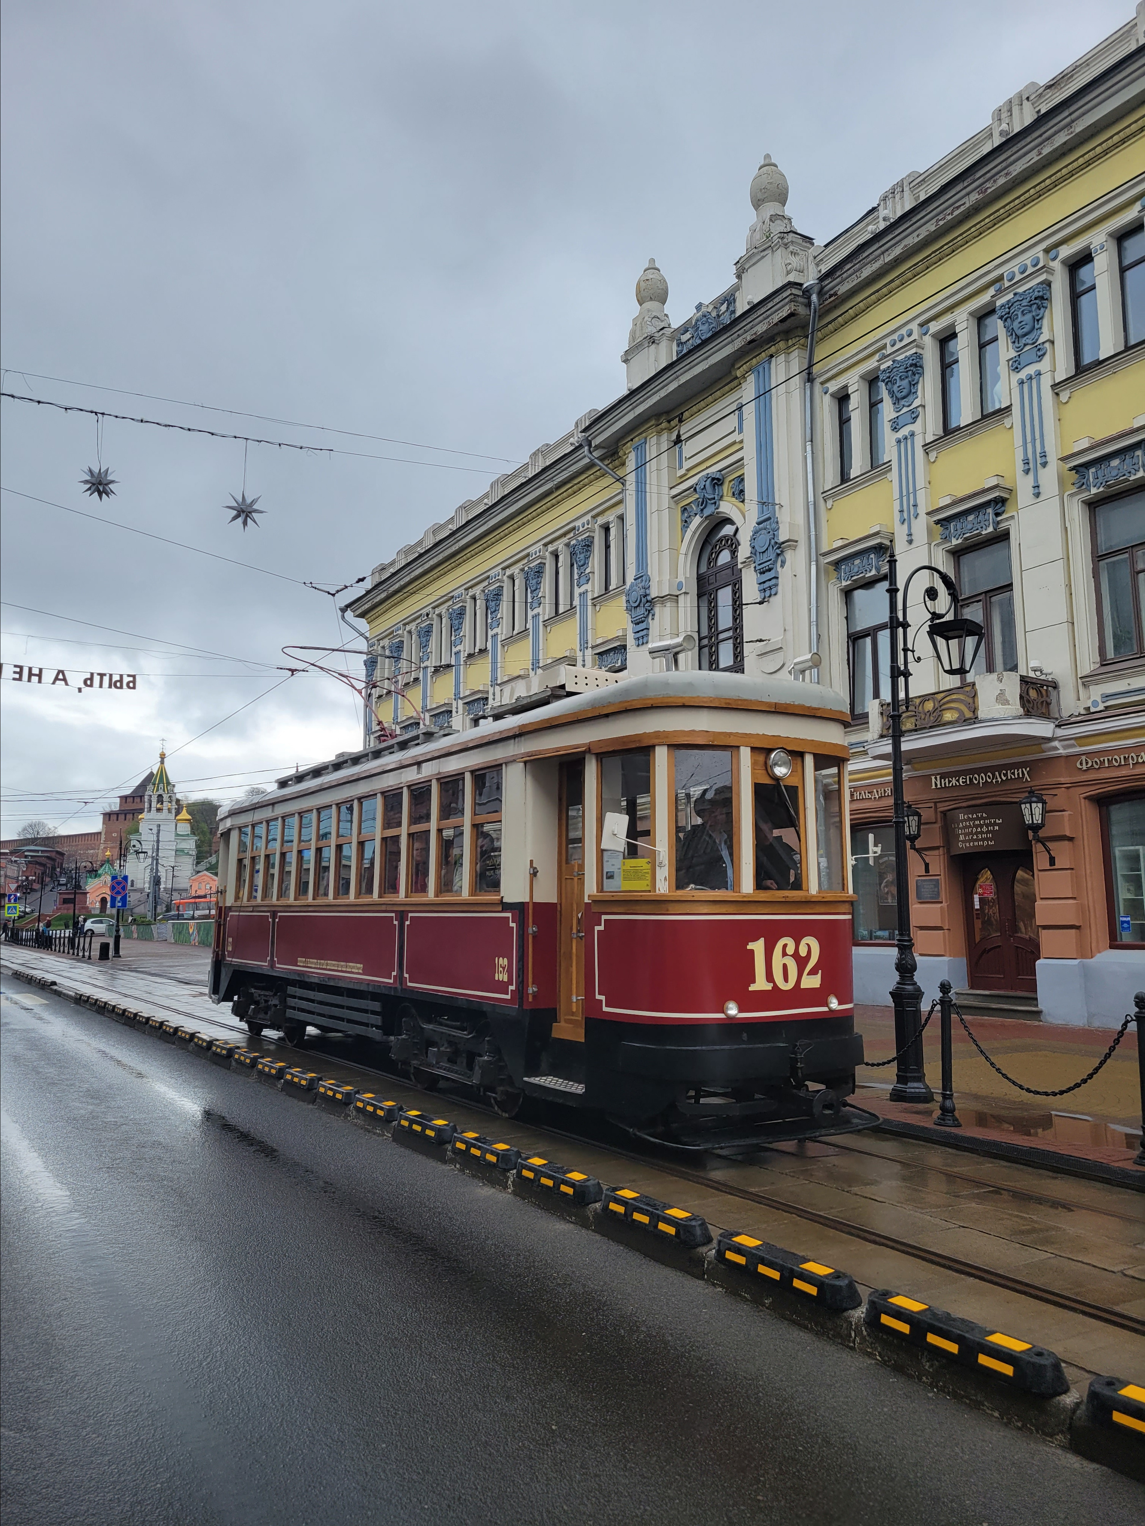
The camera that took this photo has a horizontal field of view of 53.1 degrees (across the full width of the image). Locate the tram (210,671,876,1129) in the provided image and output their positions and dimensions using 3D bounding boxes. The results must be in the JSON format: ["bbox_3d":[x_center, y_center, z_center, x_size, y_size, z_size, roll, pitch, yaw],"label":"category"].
[{"bbox_3d":[-1.643,1.621,13.401,2.420,3.700,12.900,5,-9,-30],"label":"tram"}]

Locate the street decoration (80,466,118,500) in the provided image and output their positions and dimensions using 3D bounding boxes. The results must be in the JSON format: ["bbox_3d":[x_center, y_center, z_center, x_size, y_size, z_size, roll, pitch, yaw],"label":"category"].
[{"bbox_3d":[-7.081,-4.186,17.127,0.630,0.610,0.600,5,-9,-30],"label":"street decoration"}]

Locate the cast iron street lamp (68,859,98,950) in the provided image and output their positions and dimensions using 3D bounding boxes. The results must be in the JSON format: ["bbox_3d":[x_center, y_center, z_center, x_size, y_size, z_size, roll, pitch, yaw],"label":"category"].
[{"bbox_3d":[-26.535,7.595,62.146,1.500,5.000,0.450,5,-9,-30],"label":"cast iron street lamp"}]

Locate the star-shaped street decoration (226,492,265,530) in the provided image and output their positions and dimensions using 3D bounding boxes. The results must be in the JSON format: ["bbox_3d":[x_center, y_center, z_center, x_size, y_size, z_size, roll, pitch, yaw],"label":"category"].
[{"bbox_3d":[-5.085,-3.920,17.776,0.630,0.640,0.600,5,-9,-30],"label":"star-shaped street decoration"}]

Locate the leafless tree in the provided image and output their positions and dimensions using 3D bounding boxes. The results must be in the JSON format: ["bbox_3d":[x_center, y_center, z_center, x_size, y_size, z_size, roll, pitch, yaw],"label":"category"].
[{"bbox_3d":[-122.383,17.327,262.340,10.000,10.500,10.000,5,-9,-30],"label":"leafless tree"}]

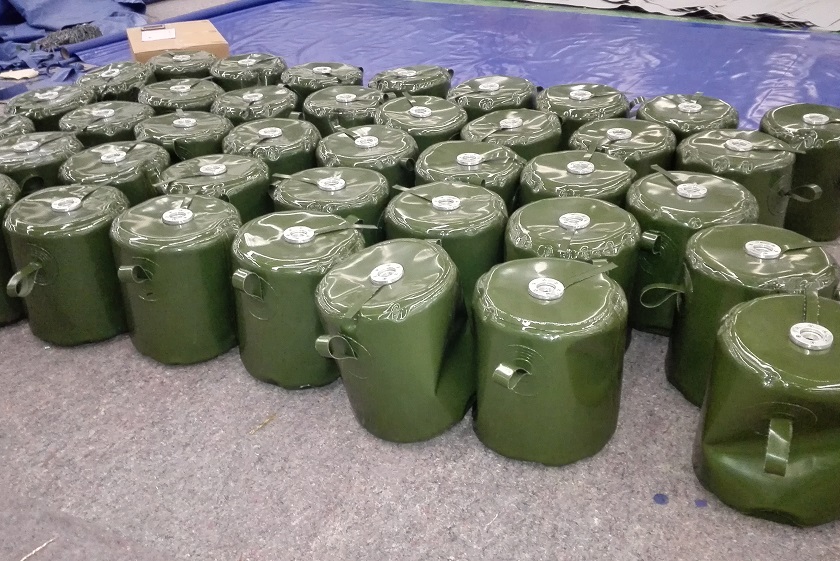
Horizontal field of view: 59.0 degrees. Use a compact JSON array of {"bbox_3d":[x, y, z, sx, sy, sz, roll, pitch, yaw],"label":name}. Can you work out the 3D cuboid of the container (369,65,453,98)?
[{"bbox_3d":[-0.043,-0.841,3.825,0.412,0.461,0.412,-2,32,0],"label":"container"}]

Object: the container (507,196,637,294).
[{"bbox_3d":[0.482,0.009,2.405,0.412,0.461,0.412,5,32,11],"label":"container"}]

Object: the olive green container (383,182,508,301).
[{"bbox_3d":[0.092,-0.062,2.547,0.412,0.461,0.412,-1,32,2],"label":"olive green container"}]

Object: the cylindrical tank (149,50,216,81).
[{"bbox_3d":[-1.323,-1.050,4.252,0.412,0.461,0.412,-11,33,-14],"label":"cylindrical tank"}]

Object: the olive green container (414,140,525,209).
[{"bbox_3d":[0.187,-0.247,2.782,0.400,0.445,0.400,0,32,4],"label":"olive green container"}]

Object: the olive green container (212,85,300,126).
[{"bbox_3d":[-0.748,-0.640,3.479,0.400,0.445,0.400,-9,32,-10],"label":"olive green container"}]

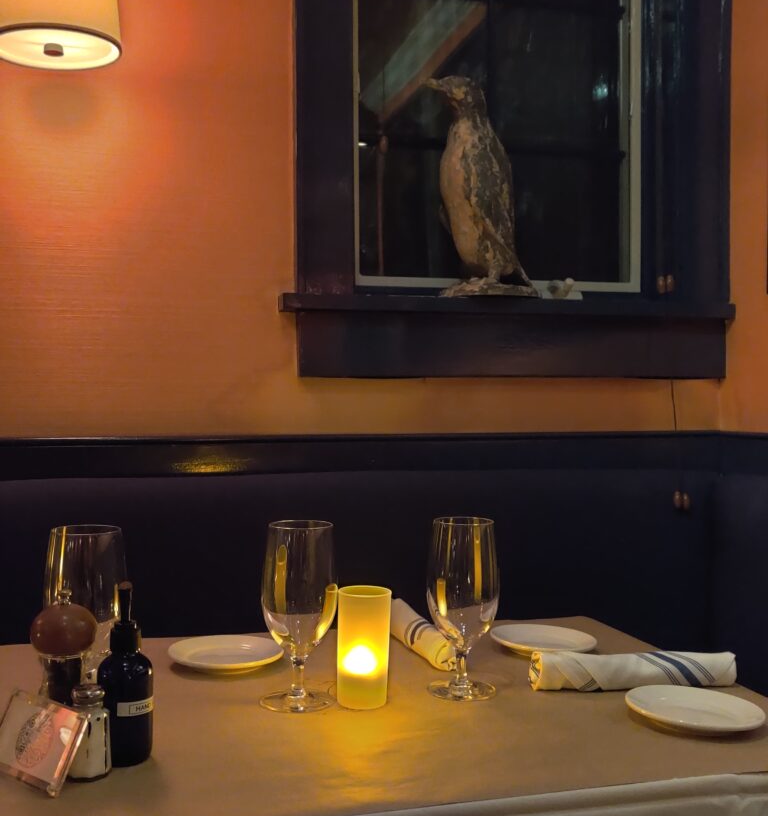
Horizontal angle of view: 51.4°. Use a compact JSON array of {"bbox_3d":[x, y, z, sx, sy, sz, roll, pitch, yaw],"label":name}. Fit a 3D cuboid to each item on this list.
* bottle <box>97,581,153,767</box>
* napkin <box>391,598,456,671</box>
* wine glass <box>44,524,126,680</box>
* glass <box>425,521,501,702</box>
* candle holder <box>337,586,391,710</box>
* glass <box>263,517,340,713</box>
[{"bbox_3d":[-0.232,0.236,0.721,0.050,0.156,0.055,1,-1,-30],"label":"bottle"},{"bbox_3d":[0.049,0.306,1.105,0.043,0.039,0.230,1,-1,-17],"label":"napkin"},{"bbox_3d":[-0.300,0.219,0.799,0.084,0.193,0.084,1,-1,0],"label":"wine glass"},{"bbox_3d":[0.090,0.227,0.912,0.083,0.192,0.083,1,-1,0],"label":"glass"},{"bbox_3d":[-0.022,0.260,0.873,0.058,0.120,0.058,1,-1,0],"label":"candle holder"},{"bbox_3d":[-0.092,0.223,0.872,0.083,0.192,0.083,1,-1,0],"label":"glass"}]

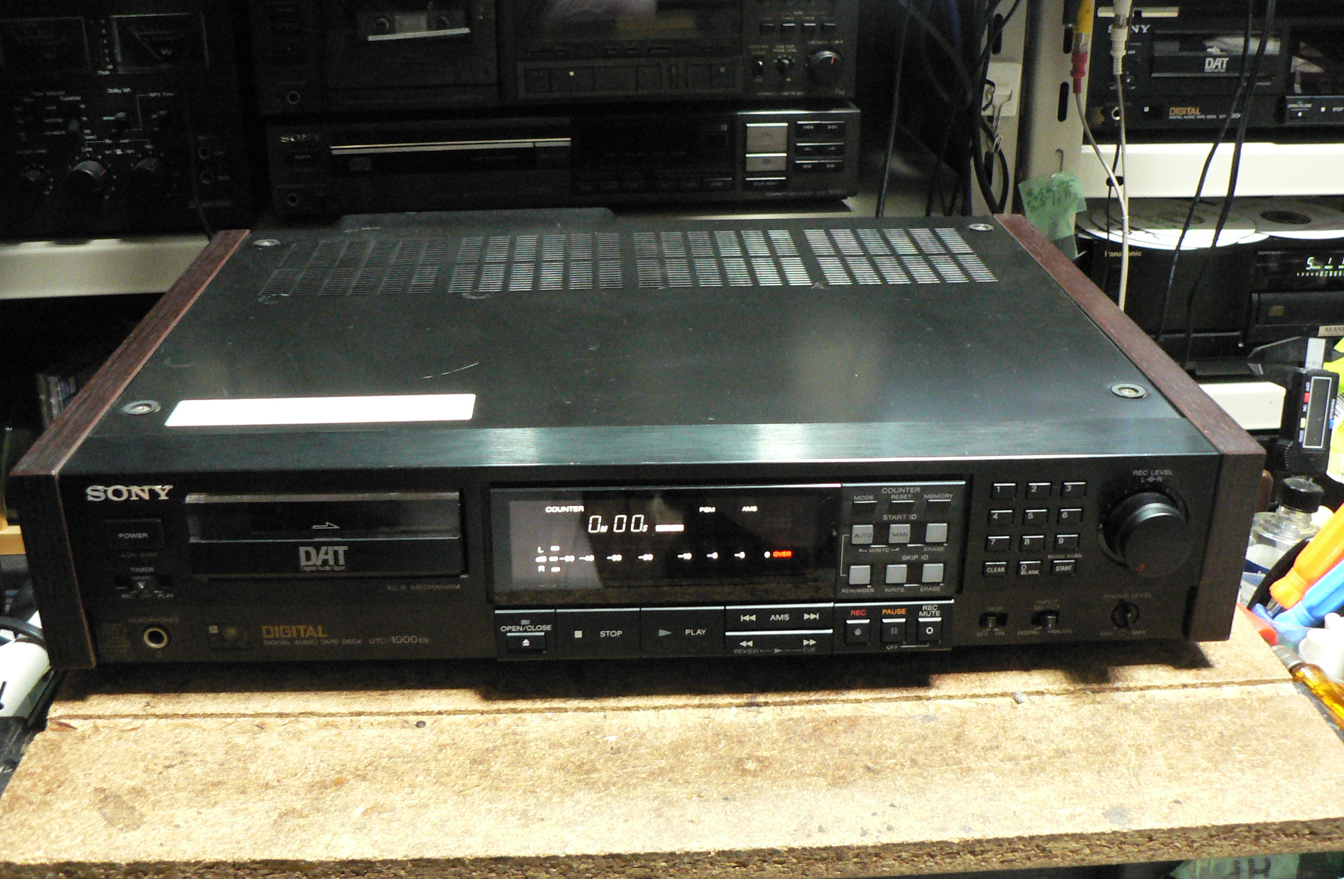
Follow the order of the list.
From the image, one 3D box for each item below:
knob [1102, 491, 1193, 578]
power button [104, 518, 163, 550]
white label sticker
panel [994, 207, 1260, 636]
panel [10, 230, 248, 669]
[{"bbox_3d":[0.185,0.037,0.539,0.032,0.032,0.016,-1,25,-3],"label":"knob"},{"bbox_3d":[-0.200,0.034,0.523,0.021,0.012,0.005,-1,25,-3],"label":"power button"},{"bbox_3d":[-0.141,-0.012,0.567,0.119,0.001,0.026,-1,25,-3],"label":"white label sticker"},{"bbox_3d":[0.209,-0.025,0.700,0.018,0.084,0.326,-1,25,-3],"label":"panel"},{"bbox_3d":[-0.242,-0.016,0.676,0.018,0.084,0.326,-1,25,-3],"label":"panel"}]

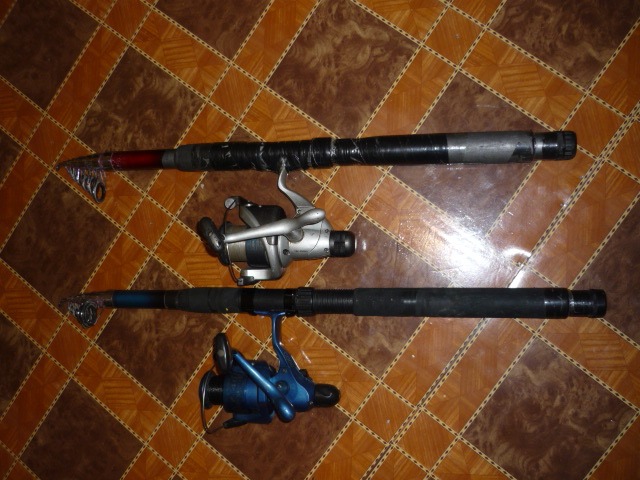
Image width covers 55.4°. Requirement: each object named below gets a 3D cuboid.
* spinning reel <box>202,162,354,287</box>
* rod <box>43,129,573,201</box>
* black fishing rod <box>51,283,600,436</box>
[{"bbox_3d":[-0.037,-0.019,0.602,0.140,0.110,0.132,0,89,14],"label":"spinning reel"},{"bbox_3d":[-0.036,-0.074,0.641,0.571,0.037,0.065,0,89,14],"label":"rod"},{"bbox_3d":[-0.028,0.125,0.600,0.586,0.108,0.153,-1,89,14],"label":"black fishing rod"}]

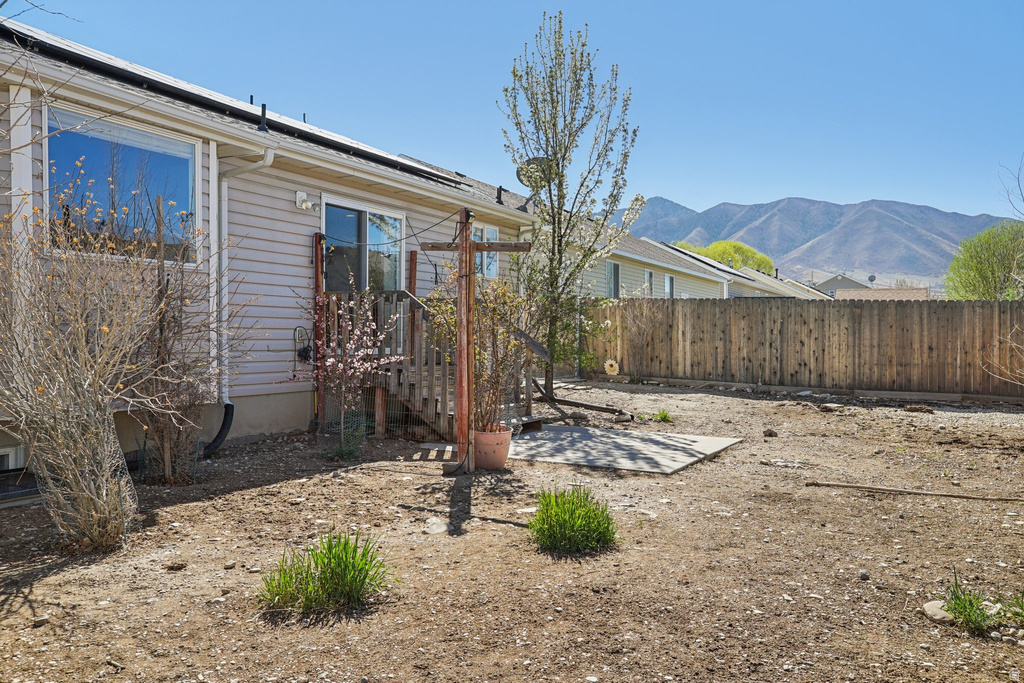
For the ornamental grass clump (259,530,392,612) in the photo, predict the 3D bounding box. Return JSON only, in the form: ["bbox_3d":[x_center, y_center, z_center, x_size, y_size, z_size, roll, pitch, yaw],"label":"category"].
[{"bbox_3d":[-0.900,1.075,3.970,0.610,0.280,0.450,0,0,0],"label":"ornamental grass clump"}]

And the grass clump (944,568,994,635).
[{"bbox_3d":[2.030,1.138,3.660,0.220,0.245,0.210,0,0,0],"label":"grass clump"}]

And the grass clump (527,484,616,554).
[{"bbox_3d":[0.370,1.055,5.030,0.510,0.330,0.480,0,0,0],"label":"grass clump"}]

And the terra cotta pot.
[{"bbox_3d":[-0.185,0.992,7.630,0.400,0.370,0.400,0,0,0],"label":"terra cotta pot"}]

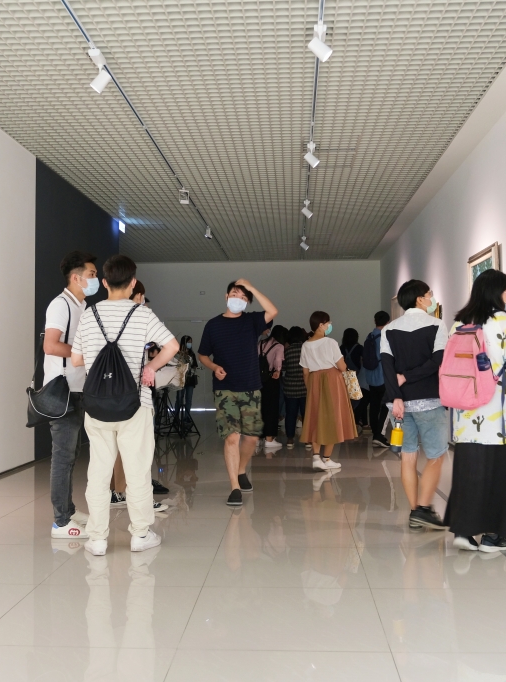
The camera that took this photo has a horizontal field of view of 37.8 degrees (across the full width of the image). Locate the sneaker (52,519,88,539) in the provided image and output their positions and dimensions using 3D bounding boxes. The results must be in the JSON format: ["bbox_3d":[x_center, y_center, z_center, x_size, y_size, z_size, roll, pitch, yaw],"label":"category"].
[{"bbox_3d":[-1.117,1.177,4.686,0.290,0.115,0.108,0,-2,3],"label":"sneaker"}]

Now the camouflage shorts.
[{"bbox_3d":[-0.112,0.561,6.102,0.410,0.440,0.330,0,-2,5],"label":"camouflage shorts"}]

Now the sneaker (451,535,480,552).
[{"bbox_3d":[1.231,1.151,4.267,0.250,0.110,0.095,1,-2,-37],"label":"sneaker"}]

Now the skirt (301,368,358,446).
[{"bbox_3d":[0.788,0.670,7.722,0.570,0.790,0.500,-2,-2,43],"label":"skirt"}]

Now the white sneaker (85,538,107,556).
[{"bbox_3d":[-0.921,1.169,4.335,0.108,0.108,0.285,0,-2,-19],"label":"white sneaker"}]

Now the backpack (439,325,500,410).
[{"bbox_3d":[1.204,0.150,4.178,0.200,0.455,0.290,1,-2,-39],"label":"backpack"}]

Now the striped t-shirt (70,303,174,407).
[{"bbox_3d":[-0.768,0.075,4.429,0.580,0.640,0.330,0,-2,-2],"label":"striped t-shirt"}]

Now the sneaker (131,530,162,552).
[{"bbox_3d":[-0.631,1.168,4.394,0.108,0.112,0.280,-1,-2,26],"label":"sneaker"}]

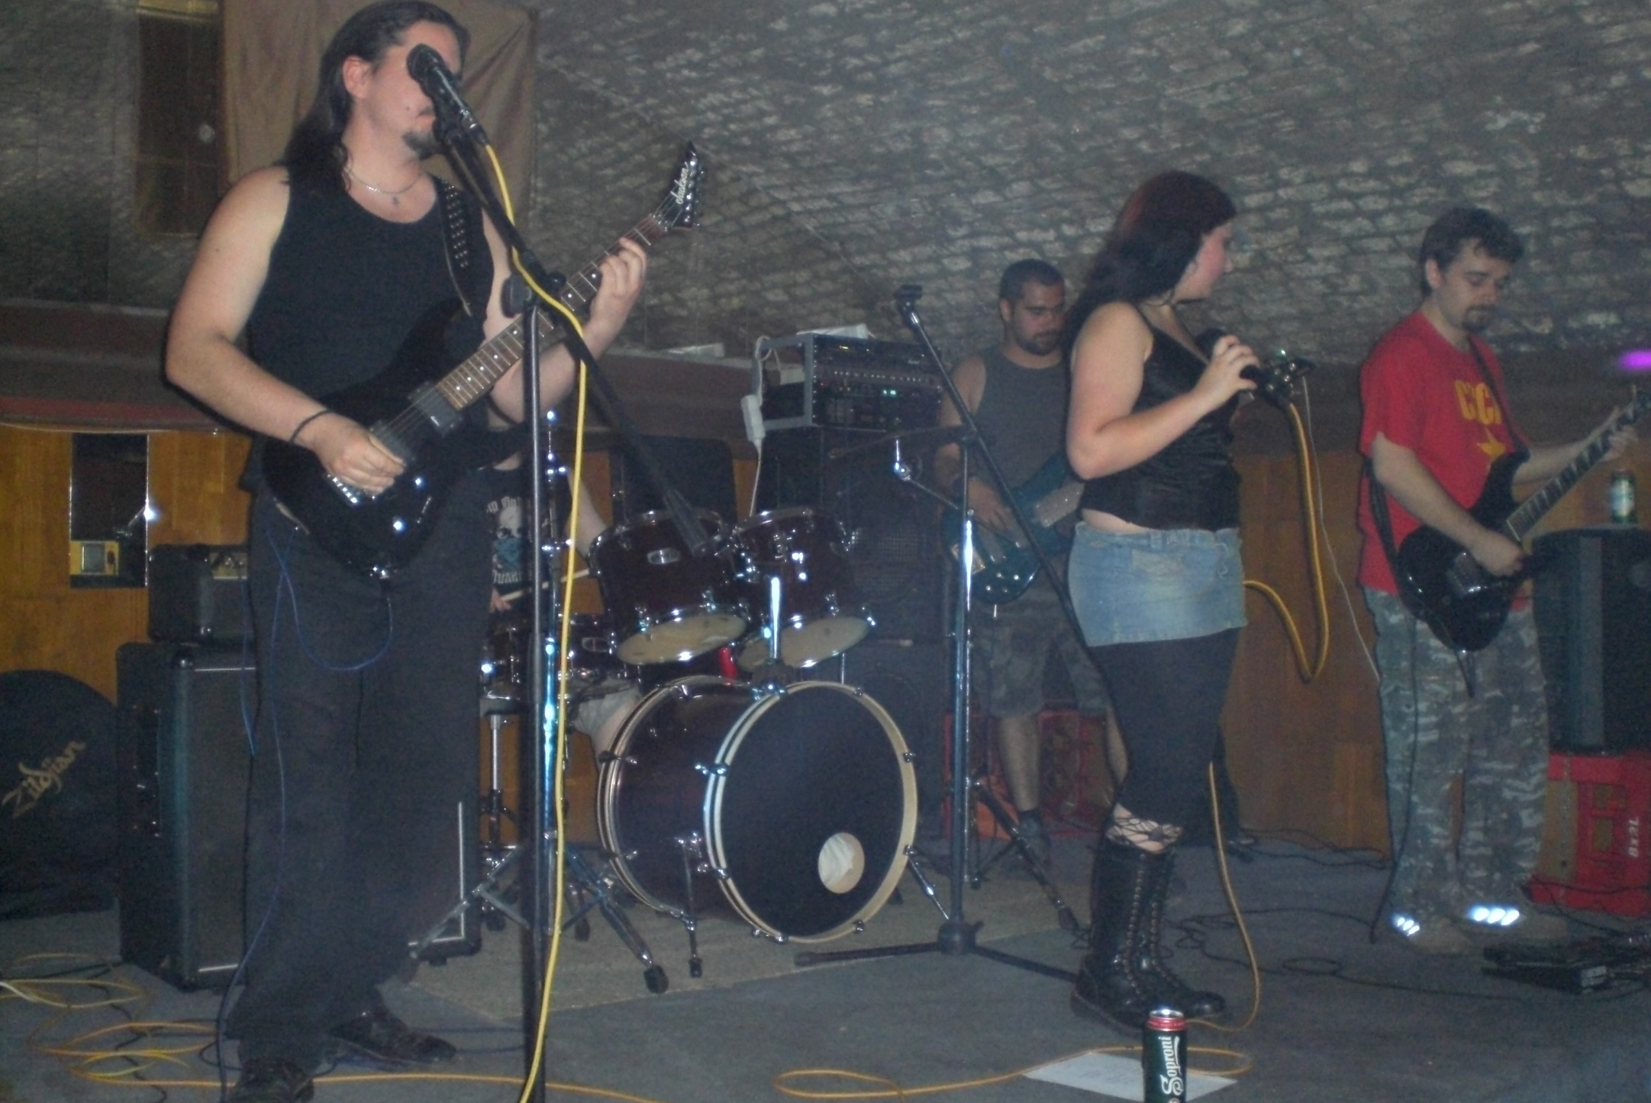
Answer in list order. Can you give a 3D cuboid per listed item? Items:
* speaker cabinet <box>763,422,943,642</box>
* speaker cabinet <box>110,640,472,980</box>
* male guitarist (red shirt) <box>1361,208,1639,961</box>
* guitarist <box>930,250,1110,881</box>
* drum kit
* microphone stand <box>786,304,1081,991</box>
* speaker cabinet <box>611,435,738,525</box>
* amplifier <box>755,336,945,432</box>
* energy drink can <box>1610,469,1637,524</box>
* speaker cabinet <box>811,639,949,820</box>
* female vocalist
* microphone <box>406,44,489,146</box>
[{"bbox_3d":[0.075,-0.047,5.715,0.490,0.635,0.370,0,0,-37],"label":"speaker cabinet"},{"bbox_3d":[-1.165,0.550,4.060,0.670,0.710,0.380,0,0,-37],"label":"speaker cabinet"},{"bbox_3d":[1.520,0.055,4.240,0.620,1.740,0.550,0,0,-38],"label":"male guitarist (red shirt)"},{"bbox_3d":[0.575,0.030,5.220,0.560,1.730,0.420,0,0,-3],"label":"guitarist"},{"bbox_3d":[-0.380,0.400,4.520,1.200,1.040,1.100,0,0,-37],"label":"drum kit"},{"bbox_3d":[0.262,0.150,4.050,0.650,1.475,0.560,0,0,0],"label":"microphone stand"},{"bbox_3d":[-0.475,-0.070,5.600,0.370,0.580,0.320,0,0,-22],"label":"speaker cabinet"},{"bbox_3d":[0.067,-0.506,5.687,0.490,0.272,0.300,0,0,-37],"label":"amplifier"},{"bbox_3d":[2.059,-0.141,4.680,0.060,0.146,0.060,0,0,27],"label":"energy drink can"},{"bbox_3d":[0.064,0.575,5.580,0.500,0.610,0.370,0,0,-38],"label":"speaker cabinet"},{"bbox_3d":[0.648,0.080,3.470,0.400,1.620,0.470,0,0,18],"label":"female vocalist"},{"bbox_3d":[-0.560,-0.680,2.700,0.052,0.170,0.052,-44,-13,14],"label":"microphone"}]

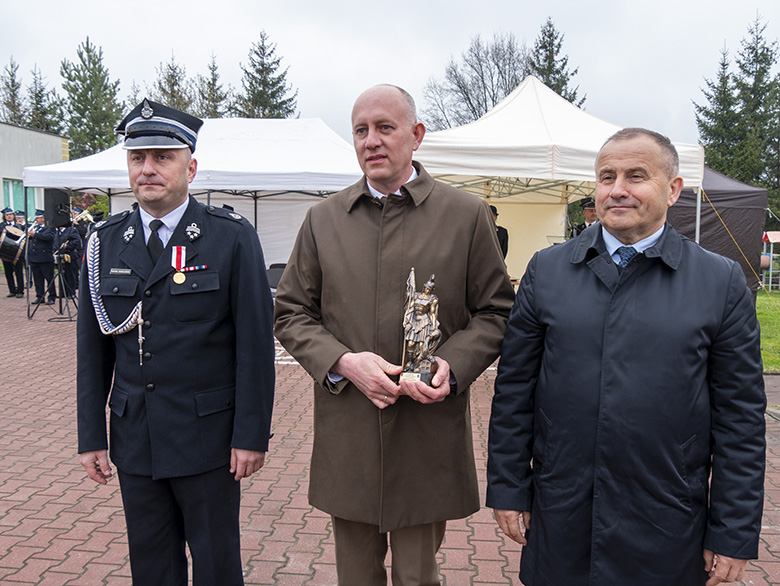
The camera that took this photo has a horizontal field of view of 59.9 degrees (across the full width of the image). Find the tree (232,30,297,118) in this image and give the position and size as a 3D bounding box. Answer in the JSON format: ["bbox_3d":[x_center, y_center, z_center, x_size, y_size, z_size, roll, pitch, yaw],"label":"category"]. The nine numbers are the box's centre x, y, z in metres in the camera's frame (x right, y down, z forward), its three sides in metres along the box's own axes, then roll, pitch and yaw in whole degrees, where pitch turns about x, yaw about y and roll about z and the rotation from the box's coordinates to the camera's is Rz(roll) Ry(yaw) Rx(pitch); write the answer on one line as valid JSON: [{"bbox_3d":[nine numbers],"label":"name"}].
[{"bbox_3d":[-6.202,-7.359,33.427,4.300,10.757,4.300,1,6,0],"label":"tree"}]

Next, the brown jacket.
[{"bbox_3d":[0.012,0.148,1.760,0.610,0.985,0.400,1,6,7],"label":"brown jacket"}]

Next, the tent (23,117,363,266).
[{"bbox_3d":[-2.756,-1.386,12.064,6.000,3.380,3.020,1,6,3],"label":"tent"}]

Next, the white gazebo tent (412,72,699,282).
[{"bbox_3d":[1.742,-1.086,9.813,3.020,3.360,5.900,1,6,2],"label":"white gazebo tent"}]

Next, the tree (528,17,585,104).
[{"bbox_3d":[7.872,-7.589,33.384,4.500,11.587,4.500,1,6,0],"label":"tree"}]

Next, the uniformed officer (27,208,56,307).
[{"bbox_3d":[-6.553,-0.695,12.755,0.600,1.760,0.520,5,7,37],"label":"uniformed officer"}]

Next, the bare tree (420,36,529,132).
[{"bbox_3d":[5.027,-8.660,39.309,7.000,12.420,6.500,1,6,0],"label":"bare tree"}]

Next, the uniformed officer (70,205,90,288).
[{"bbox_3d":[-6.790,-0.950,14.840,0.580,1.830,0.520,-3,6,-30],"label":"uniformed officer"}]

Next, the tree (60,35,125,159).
[{"bbox_3d":[-11.768,-5.635,26.576,3.300,8.598,3.300,1,6,0],"label":"tree"}]

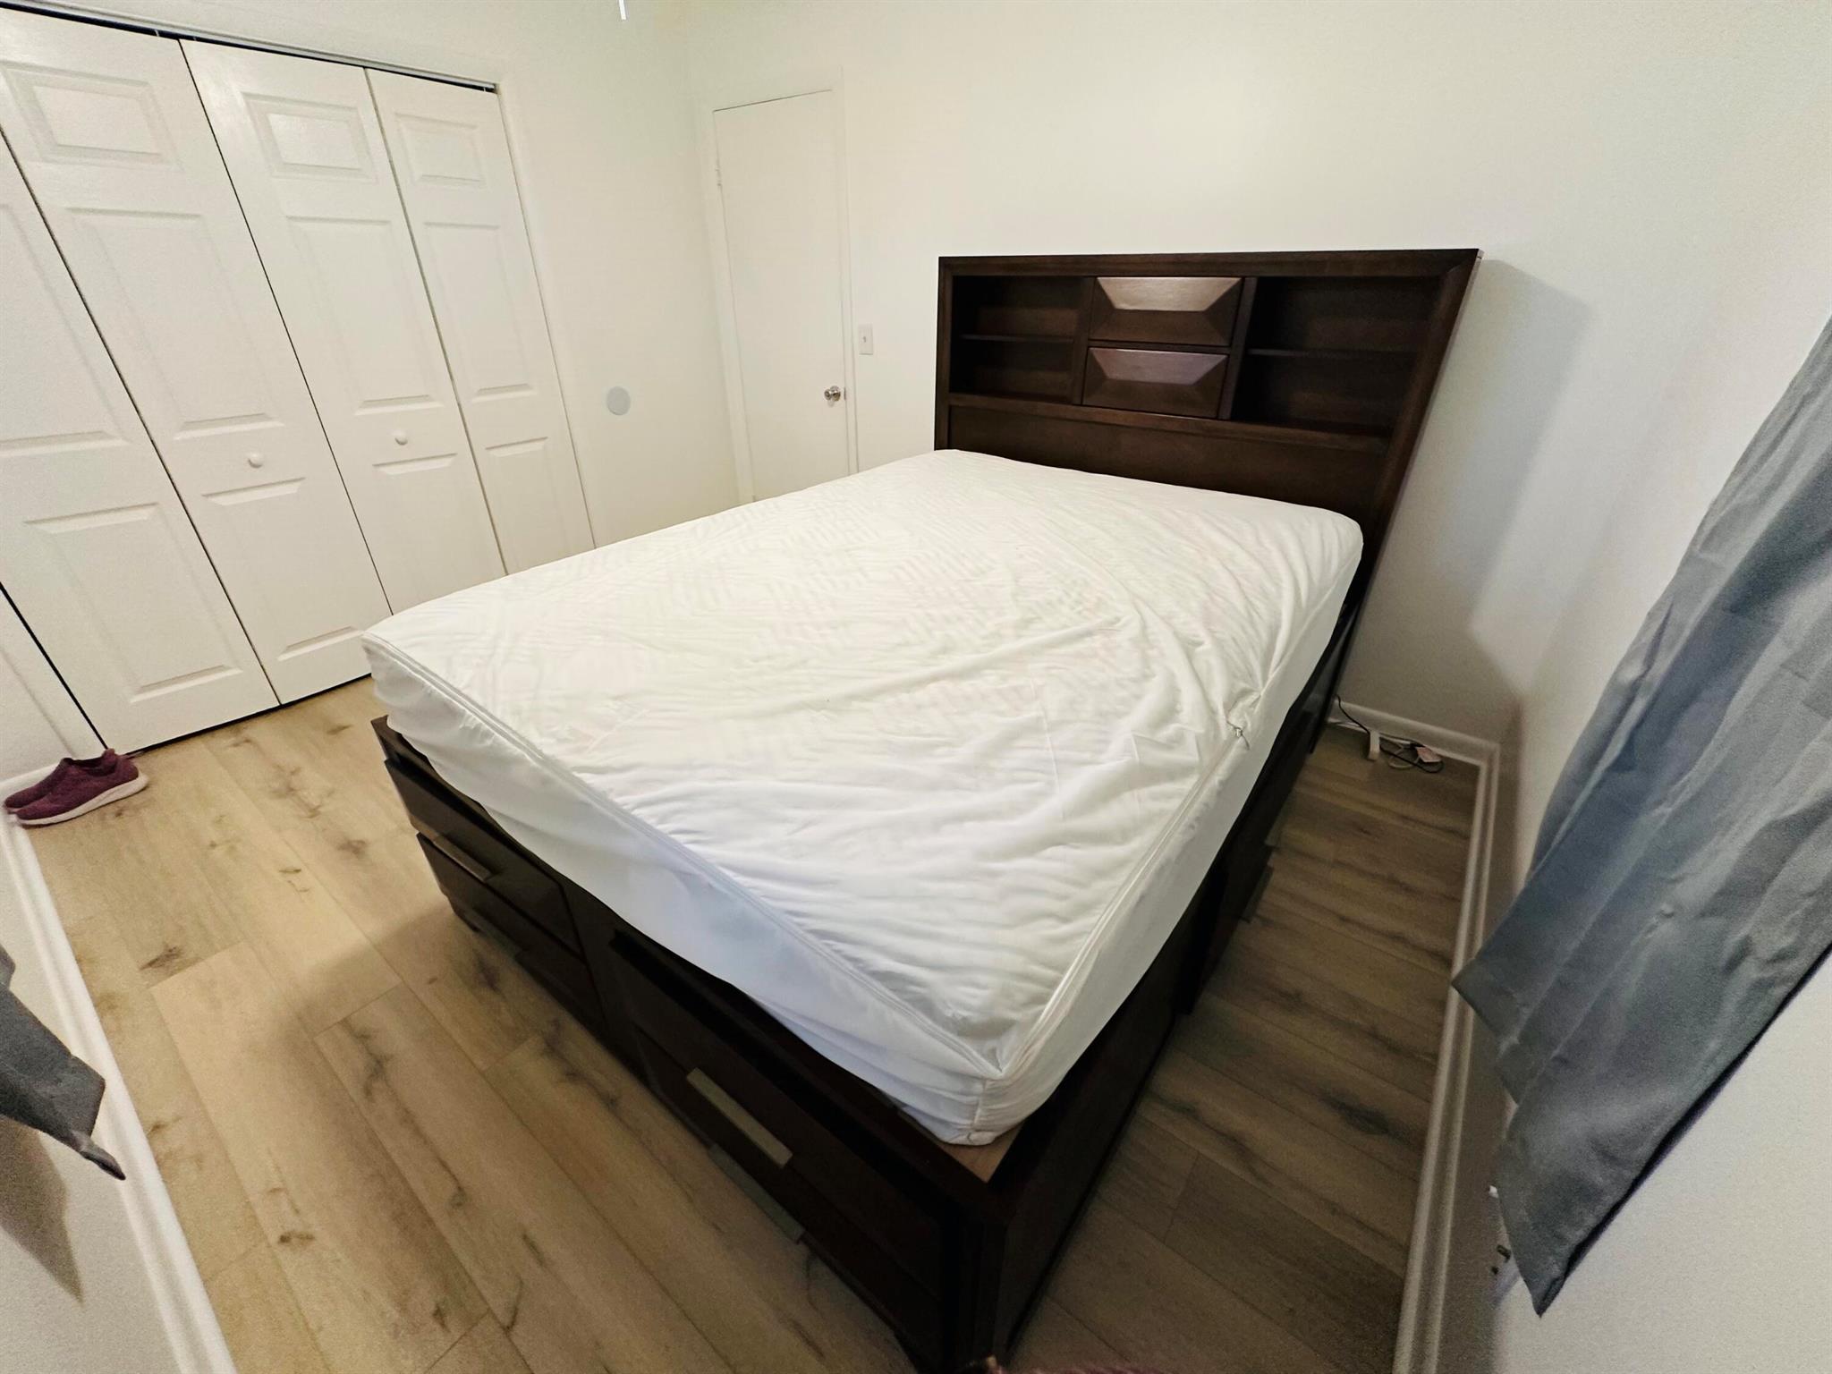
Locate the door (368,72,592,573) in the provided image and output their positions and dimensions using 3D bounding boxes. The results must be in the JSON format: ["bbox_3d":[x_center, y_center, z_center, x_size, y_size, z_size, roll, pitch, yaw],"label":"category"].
[{"bbox_3d":[-1.684,-1.237,3.062,0.040,1.988,0.453,17,33,27],"label":"door"}]

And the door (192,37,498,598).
[{"bbox_3d":[-1.959,-1.064,2.752,0.040,1.988,0.453,25,38,37],"label":"door"}]

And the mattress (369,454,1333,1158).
[{"bbox_3d":[0.106,-0.188,1.844,1.529,0.265,2.053,21,35,32],"label":"mattress"}]

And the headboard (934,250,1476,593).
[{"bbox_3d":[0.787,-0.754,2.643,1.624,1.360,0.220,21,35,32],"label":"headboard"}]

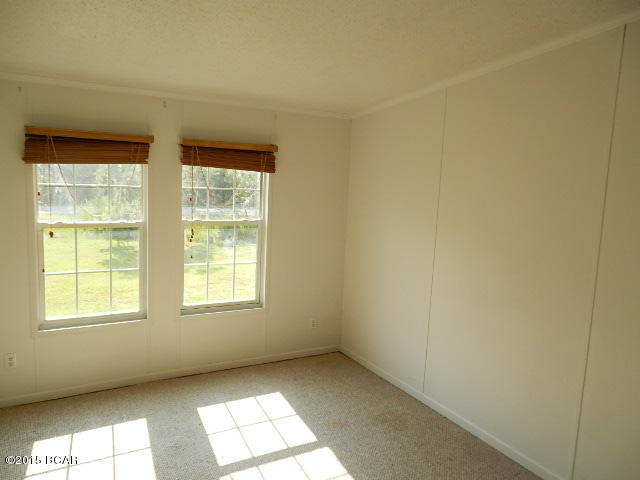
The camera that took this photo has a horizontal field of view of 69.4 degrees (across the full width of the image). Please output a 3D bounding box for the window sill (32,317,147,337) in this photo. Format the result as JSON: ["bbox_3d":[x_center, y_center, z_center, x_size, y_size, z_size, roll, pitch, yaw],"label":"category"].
[{"bbox_3d":[-1.697,0.644,3.511,0.770,0.055,0.080,-2,8,-30],"label":"window sill"}]

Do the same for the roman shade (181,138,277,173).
[{"bbox_3d":[-0.730,-0.693,3.831,0.820,0.240,0.075,-2,8,-30],"label":"roman shade"}]

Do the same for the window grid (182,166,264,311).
[{"bbox_3d":[-0.814,-0.029,3.949,0.755,1.300,0.100,-2,8,-30],"label":"window grid"}]

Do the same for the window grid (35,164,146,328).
[{"bbox_3d":[-1.688,0.003,3.463,0.730,1.260,0.040,-2,8,-30],"label":"window grid"}]

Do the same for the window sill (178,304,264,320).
[{"bbox_3d":[-0.829,0.620,4.006,0.760,0.055,0.080,-2,8,-30],"label":"window sill"}]

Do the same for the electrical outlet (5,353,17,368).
[{"bbox_3d":[-2.186,0.854,3.261,0.072,0.116,0.014,-2,8,-30],"label":"electrical outlet"}]

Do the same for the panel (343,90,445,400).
[{"bbox_3d":[0.573,0.005,4.019,0.030,2.260,1.220,-2,8,-30],"label":"panel"}]

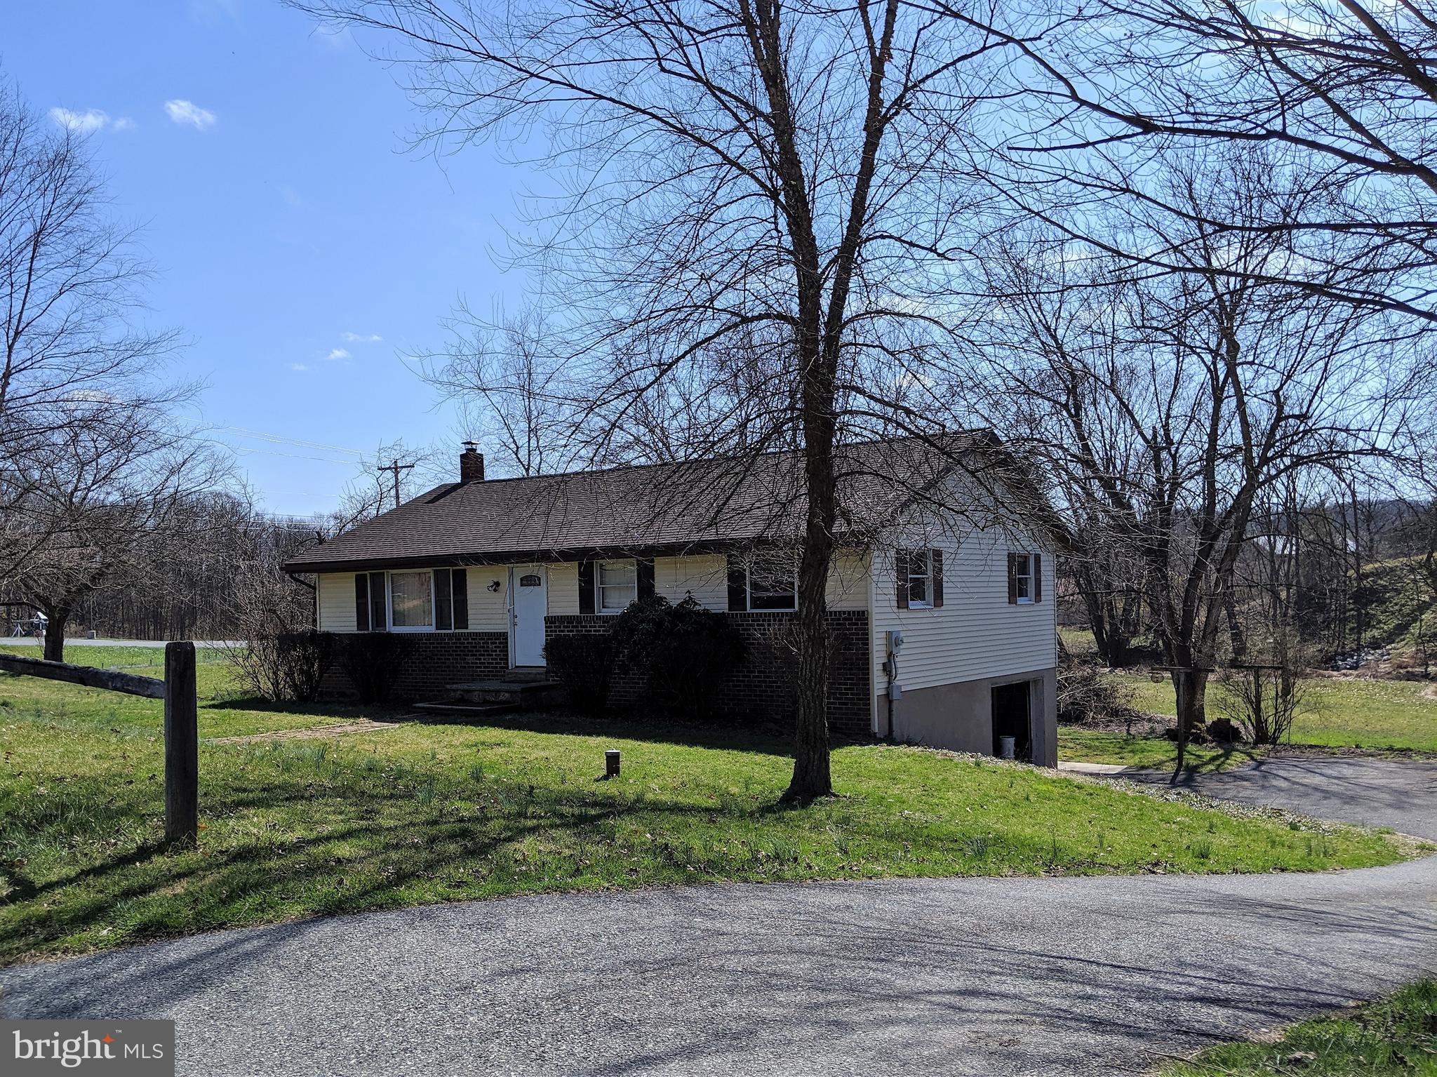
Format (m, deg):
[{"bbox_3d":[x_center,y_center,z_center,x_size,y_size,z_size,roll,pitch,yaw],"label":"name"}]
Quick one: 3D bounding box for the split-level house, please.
[{"bbox_3d":[-1.205,1.530,25.833,16.020,7.210,9.130,-3,-4,37],"label":"split-level house"}]

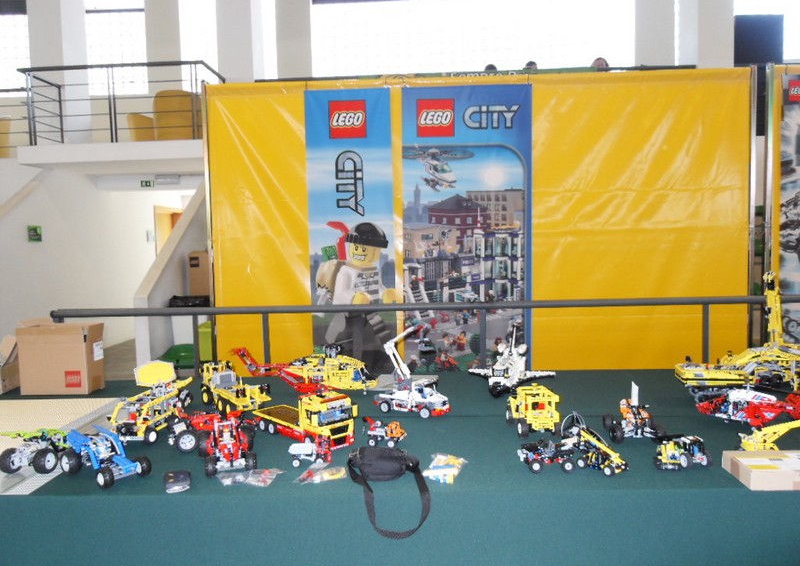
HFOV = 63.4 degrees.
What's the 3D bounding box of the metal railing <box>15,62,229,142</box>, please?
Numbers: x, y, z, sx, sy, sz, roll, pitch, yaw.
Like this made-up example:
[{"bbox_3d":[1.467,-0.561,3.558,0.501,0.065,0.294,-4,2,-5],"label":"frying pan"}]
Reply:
[{"bbox_3d":[-3.768,-2.378,8.979,2.496,1.020,0.950,-1,3,4],"label":"metal railing"}]

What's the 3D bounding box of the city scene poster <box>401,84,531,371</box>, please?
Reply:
[{"bbox_3d":[0.415,-0.233,3.893,0.771,1.880,0.020,-1,3,2],"label":"city scene poster"}]

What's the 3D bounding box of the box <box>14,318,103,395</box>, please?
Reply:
[{"bbox_3d":[-1.501,0.333,2.885,0.303,0.300,0.155,-1,3,4],"label":"box"}]

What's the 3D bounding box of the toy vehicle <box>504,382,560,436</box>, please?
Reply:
[{"bbox_3d":[0.435,0.417,2.132,0.130,0.135,0.230,-2,3,-4],"label":"toy vehicle"}]

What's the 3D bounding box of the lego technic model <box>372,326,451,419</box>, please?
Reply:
[{"bbox_3d":[0.043,0.330,2.463,0.281,0.329,0.102,1,5,32],"label":"lego technic model"}]

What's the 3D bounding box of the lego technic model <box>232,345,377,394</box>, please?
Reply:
[{"bbox_3d":[-0.400,0.383,2.825,0.644,0.189,0.194,0,4,16],"label":"lego technic model"}]

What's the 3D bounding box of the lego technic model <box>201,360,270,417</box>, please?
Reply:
[{"bbox_3d":[-0.667,0.417,2.596,0.164,0.167,0.399,-4,5,-33],"label":"lego technic model"}]

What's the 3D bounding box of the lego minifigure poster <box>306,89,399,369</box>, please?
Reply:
[{"bbox_3d":[-0.293,-0.222,3.921,0.510,1.880,0.020,-1,3,2],"label":"lego minifigure poster"}]

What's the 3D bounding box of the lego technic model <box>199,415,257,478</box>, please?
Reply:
[{"bbox_3d":[-0.531,0.478,1.992,0.164,0.128,0.256,-3,4,-17],"label":"lego technic model"}]

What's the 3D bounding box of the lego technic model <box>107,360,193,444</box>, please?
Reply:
[{"bbox_3d":[-0.896,0.402,2.370,0.158,0.240,0.429,-1,4,-2],"label":"lego technic model"}]

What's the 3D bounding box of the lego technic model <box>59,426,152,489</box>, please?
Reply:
[{"bbox_3d":[-0.809,0.469,1.788,0.245,0.128,0.140,1,4,39],"label":"lego technic model"}]

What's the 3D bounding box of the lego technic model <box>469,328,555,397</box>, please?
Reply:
[{"bbox_3d":[0.467,0.331,2.817,0.378,0.256,0.419,0,4,19],"label":"lego technic model"}]

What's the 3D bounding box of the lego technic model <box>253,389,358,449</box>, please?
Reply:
[{"bbox_3d":[-0.331,0.439,2.220,0.153,0.164,0.409,-5,6,-43],"label":"lego technic model"}]

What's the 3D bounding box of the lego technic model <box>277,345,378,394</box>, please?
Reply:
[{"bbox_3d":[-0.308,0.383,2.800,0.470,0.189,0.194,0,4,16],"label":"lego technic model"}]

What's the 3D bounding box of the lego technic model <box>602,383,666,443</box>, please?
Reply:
[{"bbox_3d":[0.728,0.404,2.038,0.162,0.160,0.210,-1,3,5],"label":"lego technic model"}]

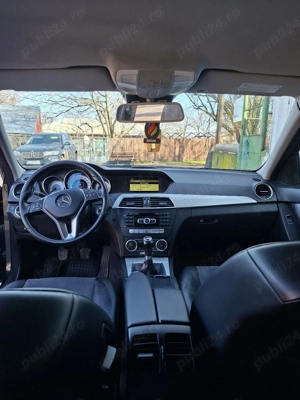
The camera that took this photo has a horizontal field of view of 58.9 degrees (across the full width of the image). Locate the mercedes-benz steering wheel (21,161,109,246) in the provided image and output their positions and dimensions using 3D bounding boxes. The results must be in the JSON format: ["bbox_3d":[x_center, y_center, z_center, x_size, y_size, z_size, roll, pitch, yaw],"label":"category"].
[{"bbox_3d":[-0.372,0.008,1.168,0.373,0.373,0.110,0,-15,-4],"label":"mercedes-benz steering wheel"}]

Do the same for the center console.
[{"bbox_3d":[0.017,0.411,0.902,0.190,0.210,0.380,0,11,-4],"label":"center console"}]

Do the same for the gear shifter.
[{"bbox_3d":[-0.005,0.251,1.165,0.065,0.155,0.075,0,11,-4],"label":"gear shifter"}]

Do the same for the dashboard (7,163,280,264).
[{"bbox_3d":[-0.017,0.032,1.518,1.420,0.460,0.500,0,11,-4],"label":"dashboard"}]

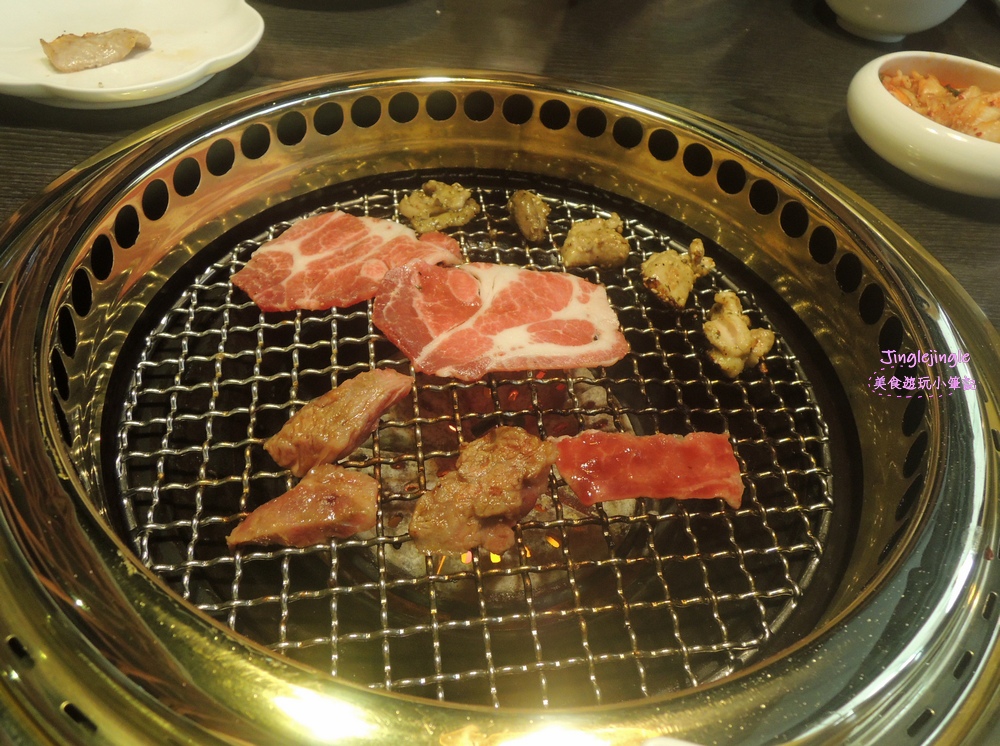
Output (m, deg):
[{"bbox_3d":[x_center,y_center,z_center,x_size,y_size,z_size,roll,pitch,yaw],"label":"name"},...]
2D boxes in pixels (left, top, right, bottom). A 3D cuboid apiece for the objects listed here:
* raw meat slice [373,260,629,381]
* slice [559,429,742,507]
[{"bbox_3d":[0.000,-0.025,0.313,0.116,0.012,0.077,4,48,-3],"label":"raw meat slice"},{"bbox_3d":[0.056,0.036,0.267,0.075,0.009,0.035,3,48,-4],"label":"slice"}]

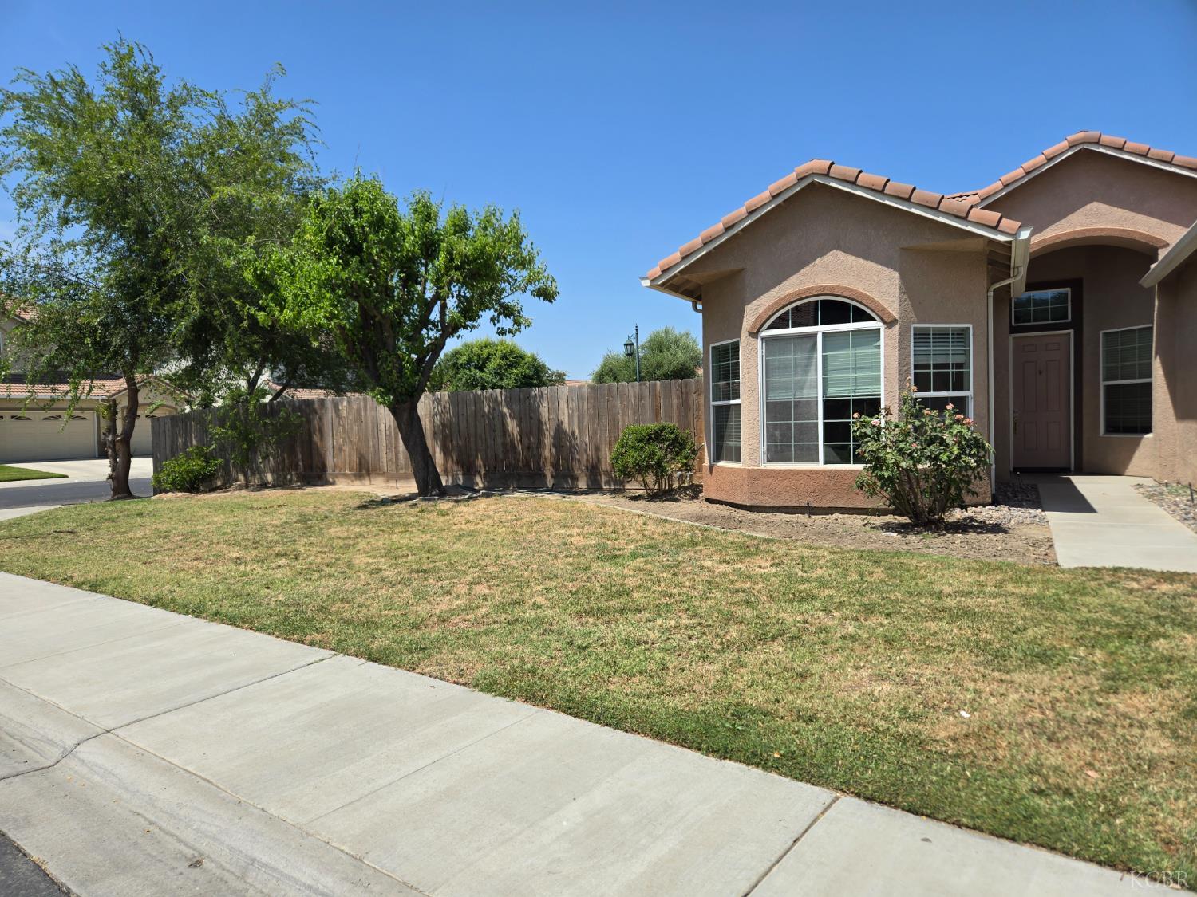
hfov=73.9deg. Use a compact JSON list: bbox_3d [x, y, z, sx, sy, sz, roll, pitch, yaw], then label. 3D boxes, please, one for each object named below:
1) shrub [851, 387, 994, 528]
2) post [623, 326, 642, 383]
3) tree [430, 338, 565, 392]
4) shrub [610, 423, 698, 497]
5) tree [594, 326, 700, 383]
[{"bbox_3d":[3.585,0.083,8.800,1.450,1.542,1.350,-1,1,0],"label":"shrub"},{"bbox_3d":[1.502,-2.433,35.000,0.820,6.039,0.450,0,2,31],"label":"post"},{"bbox_3d":[-3.968,-1.743,30.000,5.200,4.944,5.000,-1,1,0],"label":"tree"},{"bbox_3d":[0.853,0.154,12.200,1.320,1.083,1.200,-1,1,0],"label":"shrub"},{"bbox_3d":[2.407,-2.759,39.000,5.600,6.450,5.300,-1,1,0],"label":"tree"}]

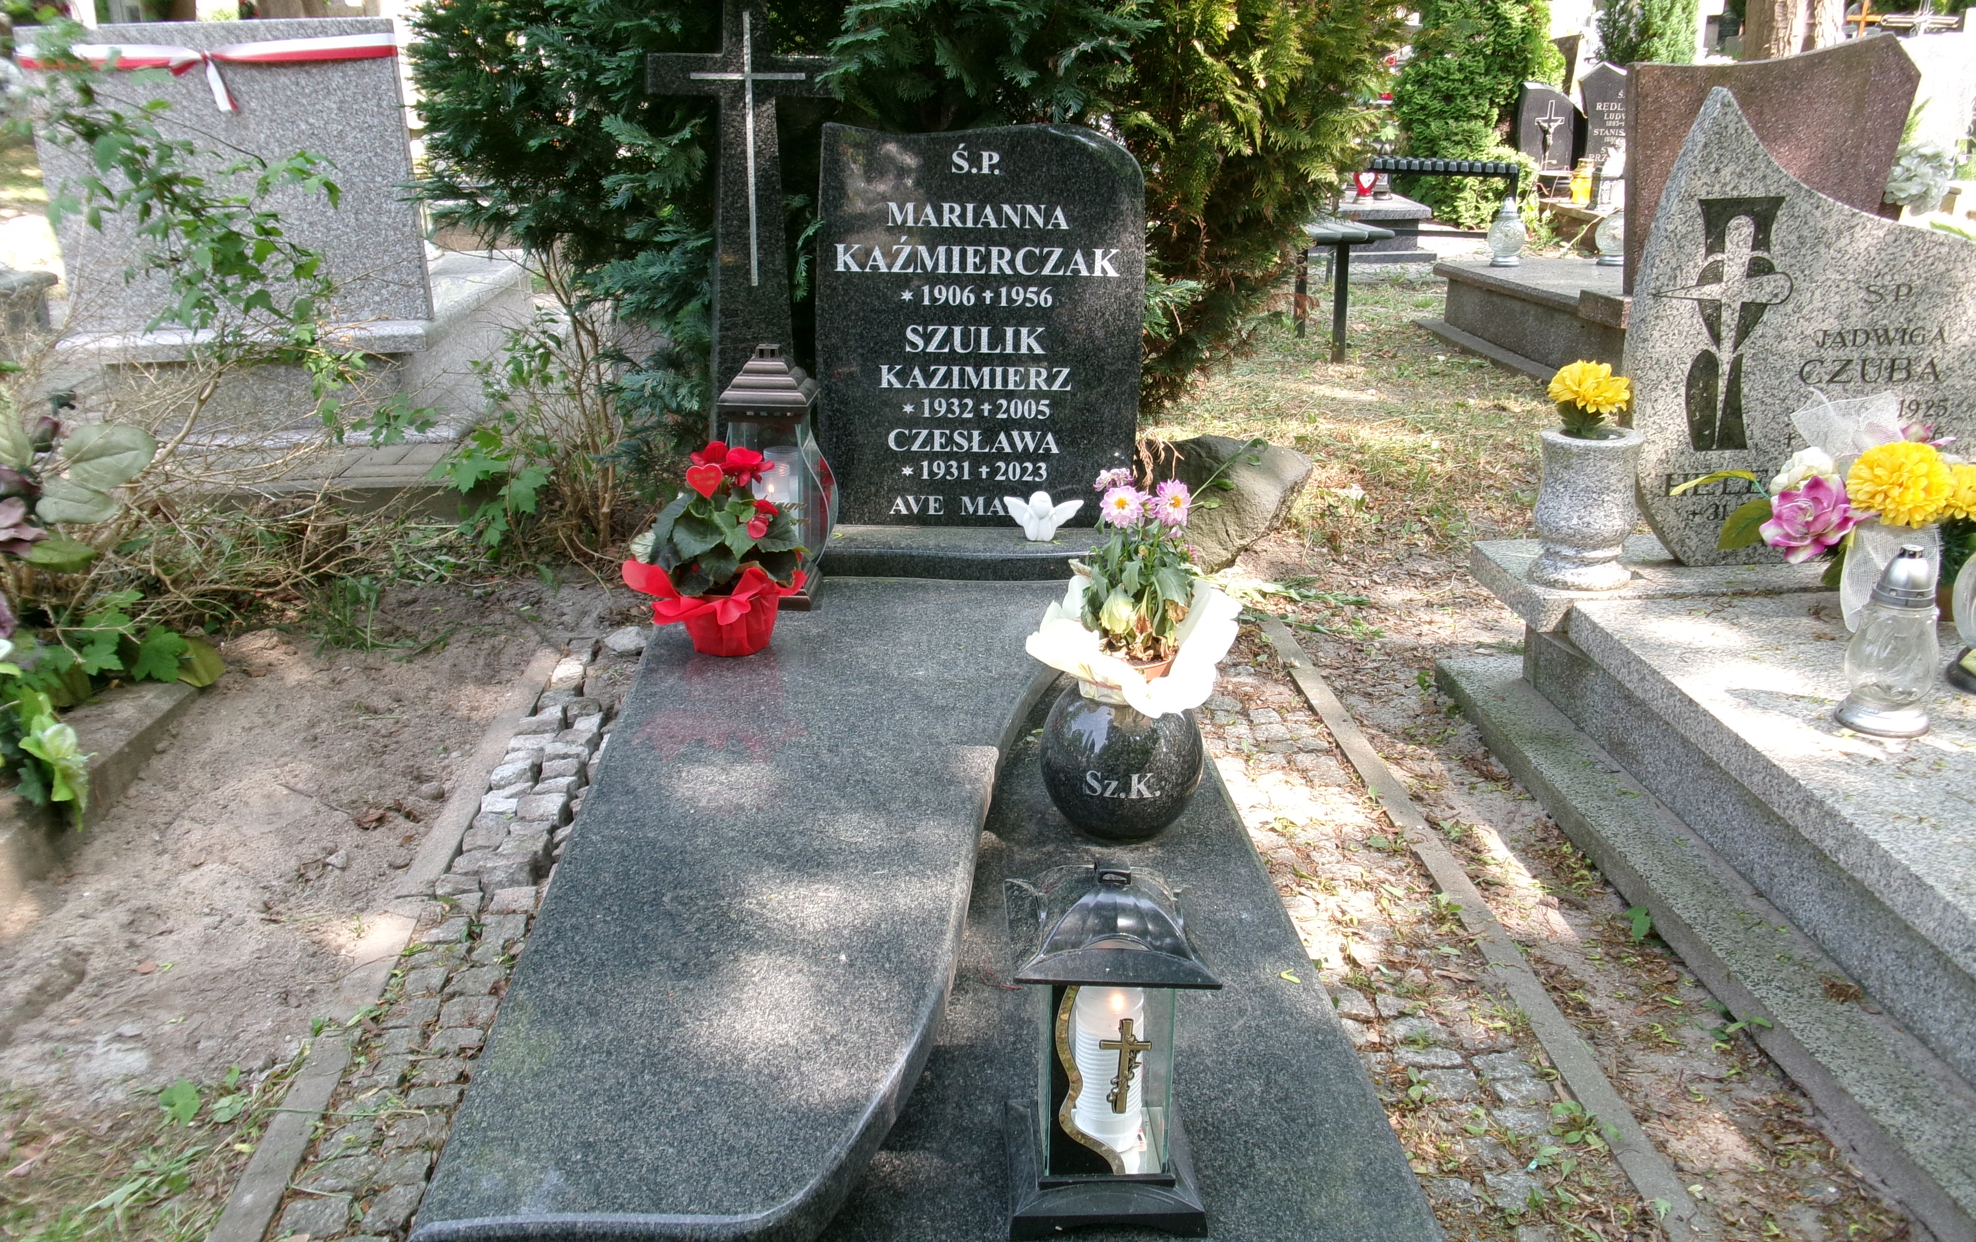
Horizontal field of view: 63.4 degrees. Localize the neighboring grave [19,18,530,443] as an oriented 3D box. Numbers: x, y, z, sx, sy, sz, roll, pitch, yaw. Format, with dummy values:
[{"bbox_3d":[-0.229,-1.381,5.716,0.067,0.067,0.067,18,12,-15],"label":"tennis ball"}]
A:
[{"bbox_3d":[-2.427,-1.526,5.931,1.262,1.280,2.040,0,20,-4],"label":"neighboring grave"}]

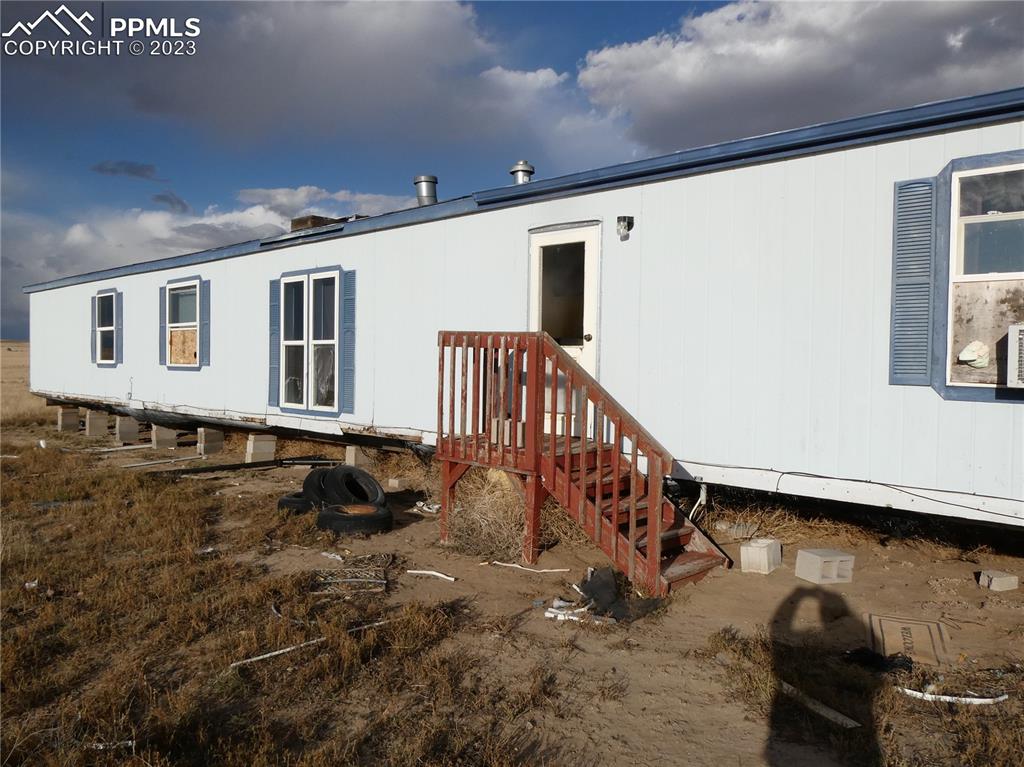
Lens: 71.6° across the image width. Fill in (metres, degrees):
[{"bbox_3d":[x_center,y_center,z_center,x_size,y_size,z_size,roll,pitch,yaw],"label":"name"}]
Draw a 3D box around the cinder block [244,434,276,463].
[{"bbox_3d":[-4.096,1.061,11.602,0.194,0.480,0.397,3,4,41],"label":"cinder block"}]

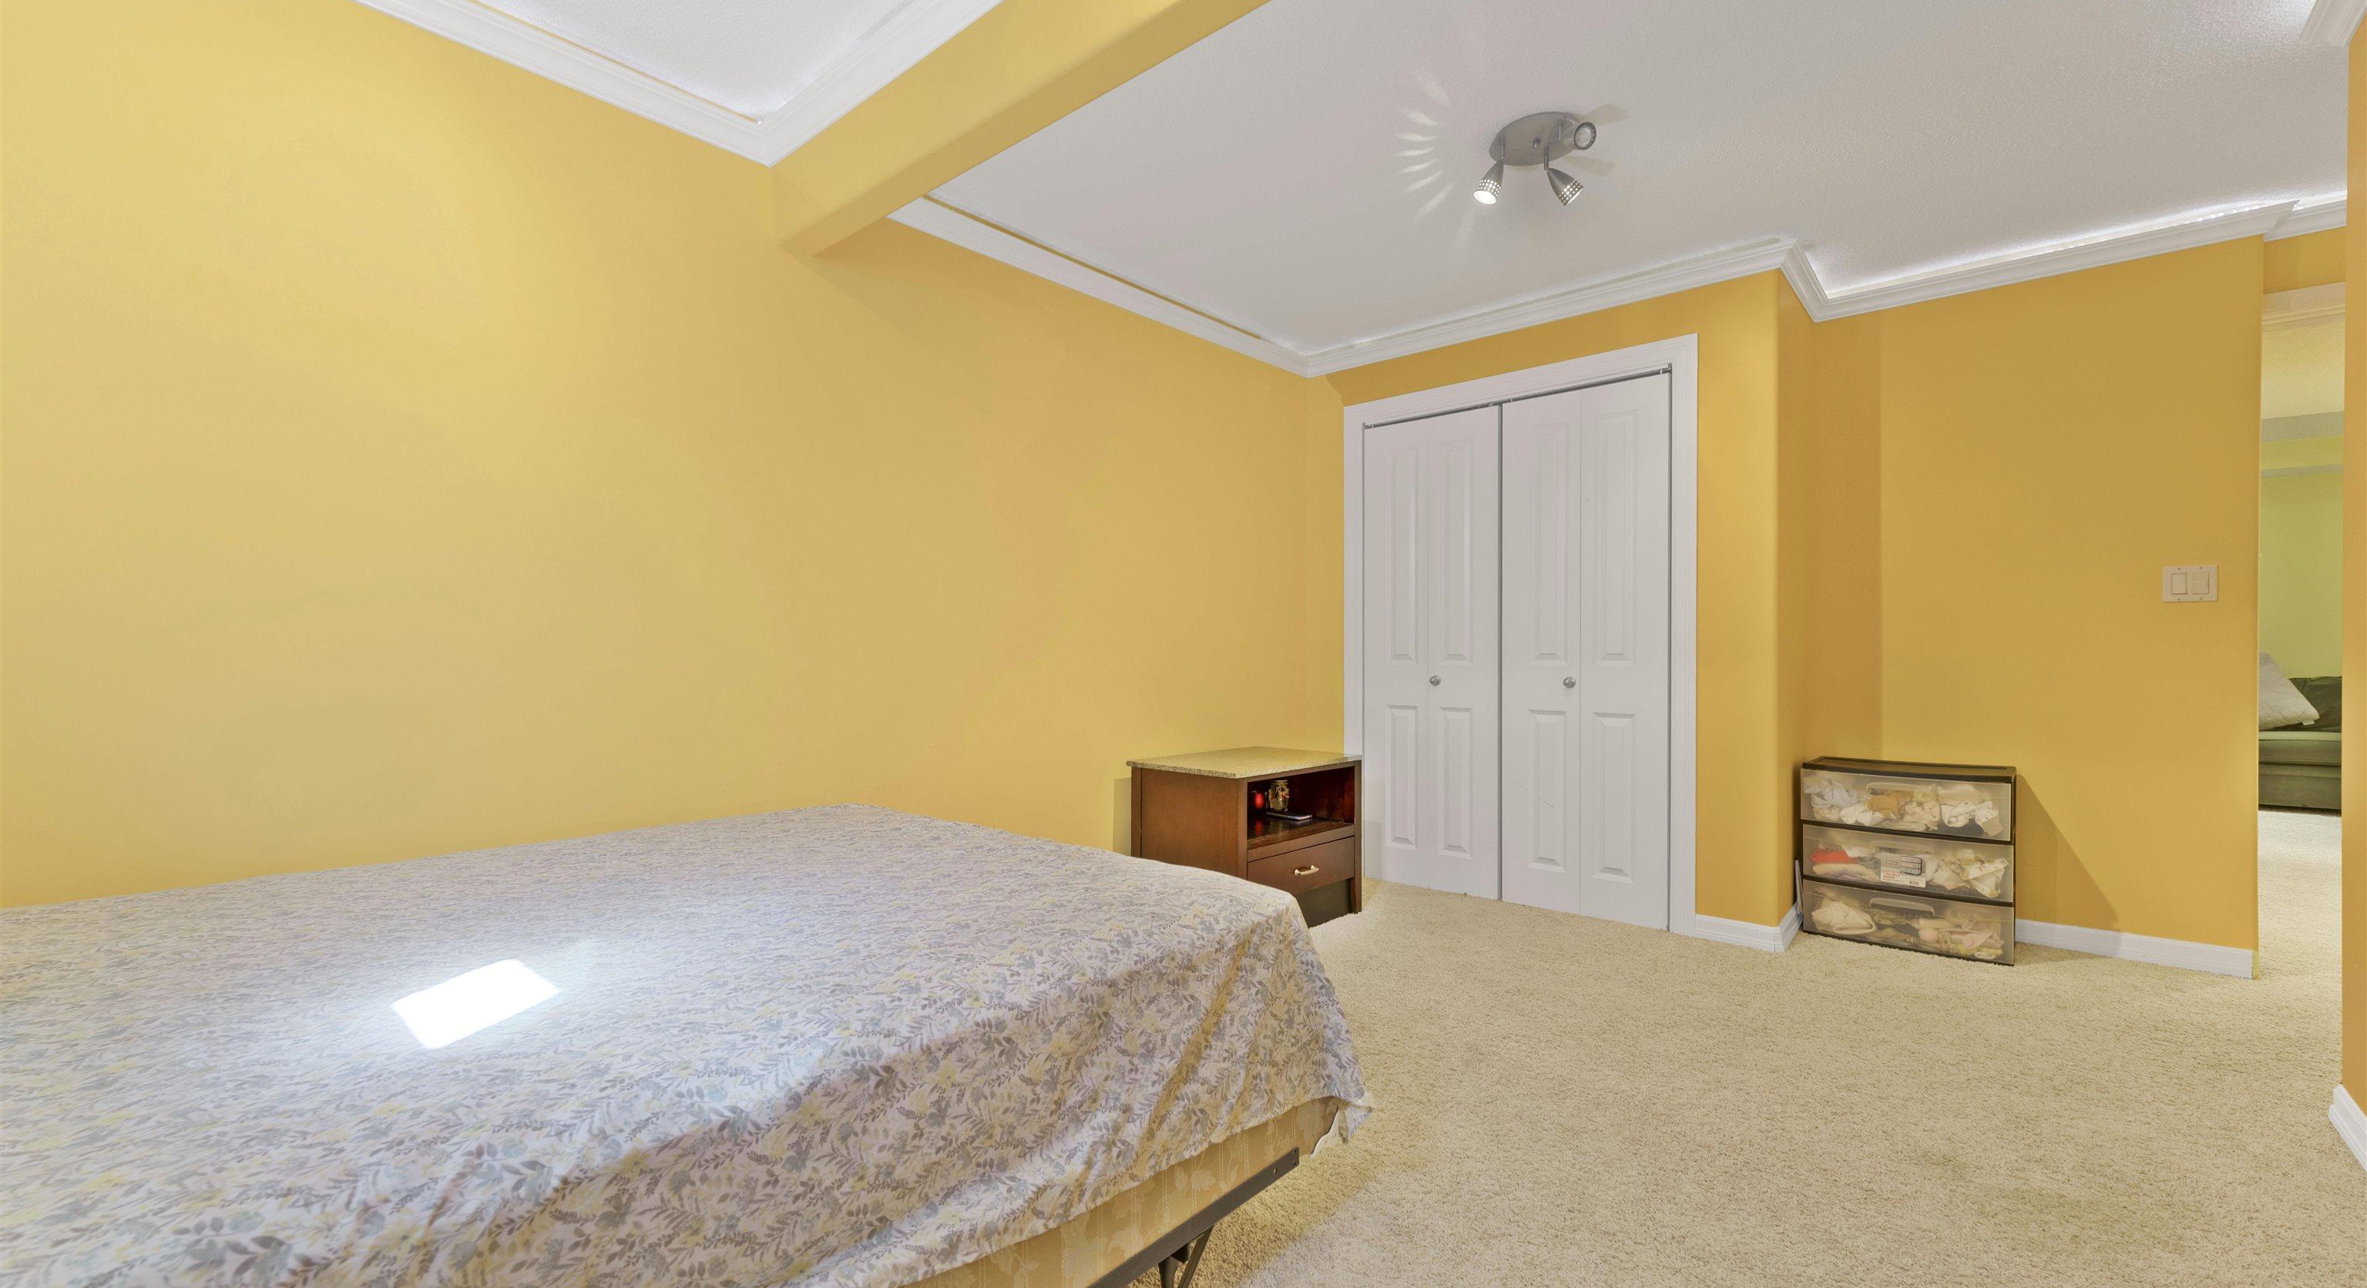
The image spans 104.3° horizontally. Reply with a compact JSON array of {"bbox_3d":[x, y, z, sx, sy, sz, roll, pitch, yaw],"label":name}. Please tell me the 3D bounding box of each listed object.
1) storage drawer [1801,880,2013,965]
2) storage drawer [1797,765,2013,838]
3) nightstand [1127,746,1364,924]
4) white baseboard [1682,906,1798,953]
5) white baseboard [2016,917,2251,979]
[{"bbox_3d":[2.536,0.931,3.233,0.555,0.192,0.310,0,1,41],"label":"storage drawer"},{"bbox_3d":[2.534,0.539,3.230,0.555,0.195,0.310,0,1,41],"label":"storage drawer"},{"bbox_3d":[0.250,0.740,3.513,0.670,0.587,0.560,-1,1,-43],"label":"nightstand"},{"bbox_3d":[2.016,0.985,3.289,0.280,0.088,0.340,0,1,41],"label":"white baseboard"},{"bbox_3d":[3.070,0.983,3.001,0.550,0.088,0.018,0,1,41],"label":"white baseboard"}]

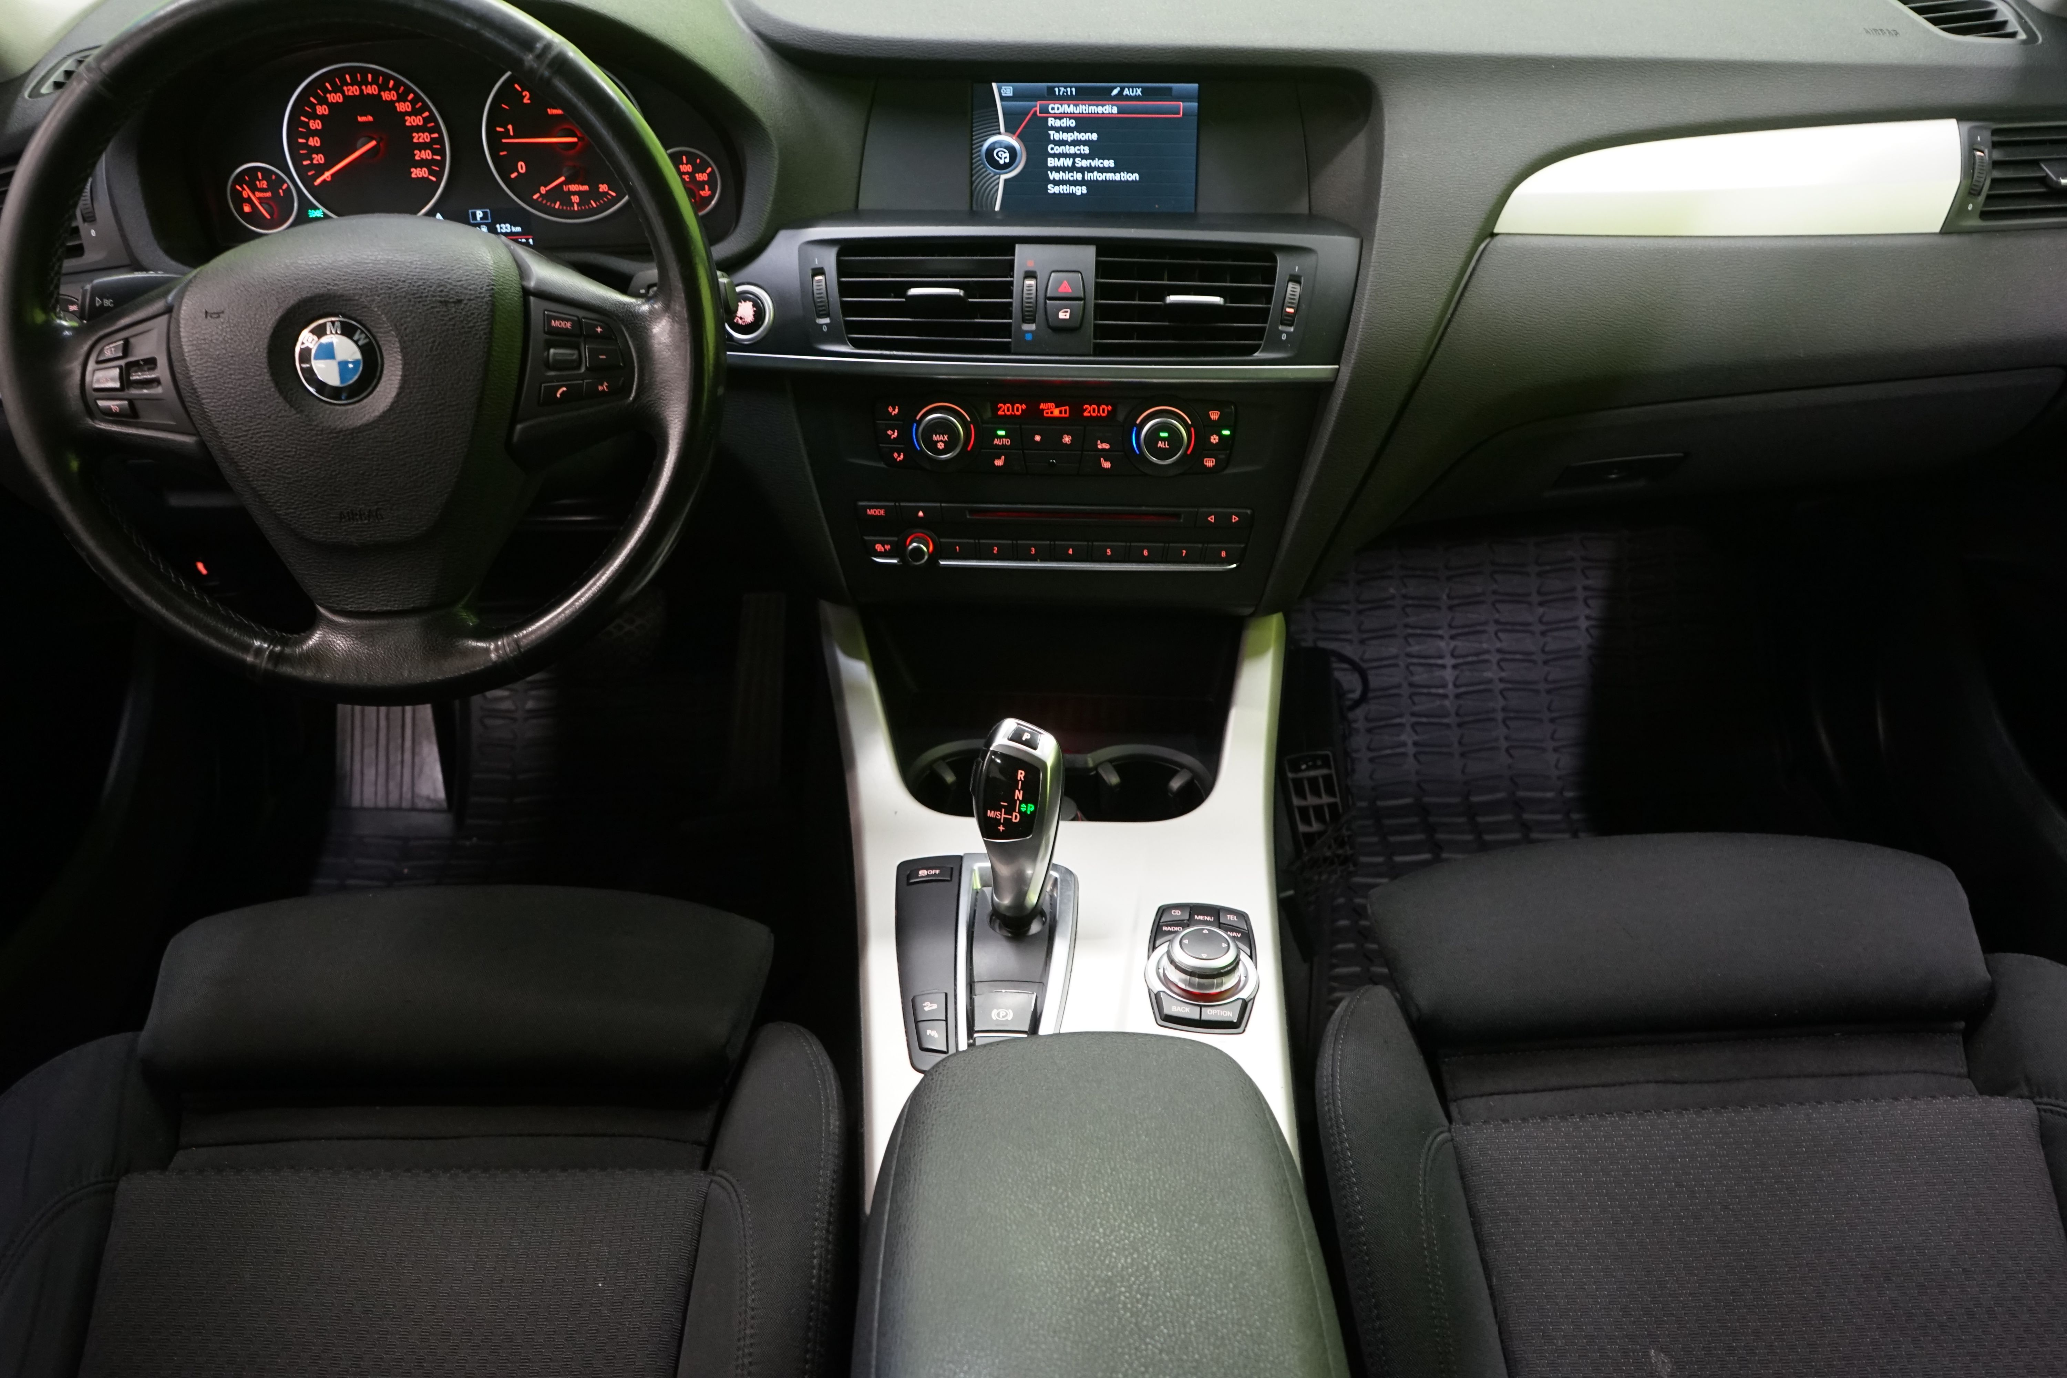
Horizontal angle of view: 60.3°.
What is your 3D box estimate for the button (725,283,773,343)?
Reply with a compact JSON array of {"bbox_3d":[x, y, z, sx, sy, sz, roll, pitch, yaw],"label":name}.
[{"bbox_3d":[-0.174,-0.227,1.075,0.034,0.035,0.016,0,20,1],"label":"button"}]

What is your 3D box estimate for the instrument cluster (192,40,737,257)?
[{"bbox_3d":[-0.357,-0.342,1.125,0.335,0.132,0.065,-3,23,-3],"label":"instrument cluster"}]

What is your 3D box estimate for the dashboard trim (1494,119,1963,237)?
[{"bbox_3d":[0.444,-0.326,1.140,0.300,0.073,0.035,-1,19,0],"label":"dashboard trim"}]

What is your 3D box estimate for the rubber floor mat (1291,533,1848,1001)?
[{"bbox_3d":[0.494,0.070,1.623,0.470,0.080,0.600,-2,49,-2],"label":"rubber floor mat"}]

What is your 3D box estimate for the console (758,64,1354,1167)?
[{"bbox_3d":[0.019,-0.051,1.023,0.340,0.450,0.550,-2,34,-2],"label":"console"}]

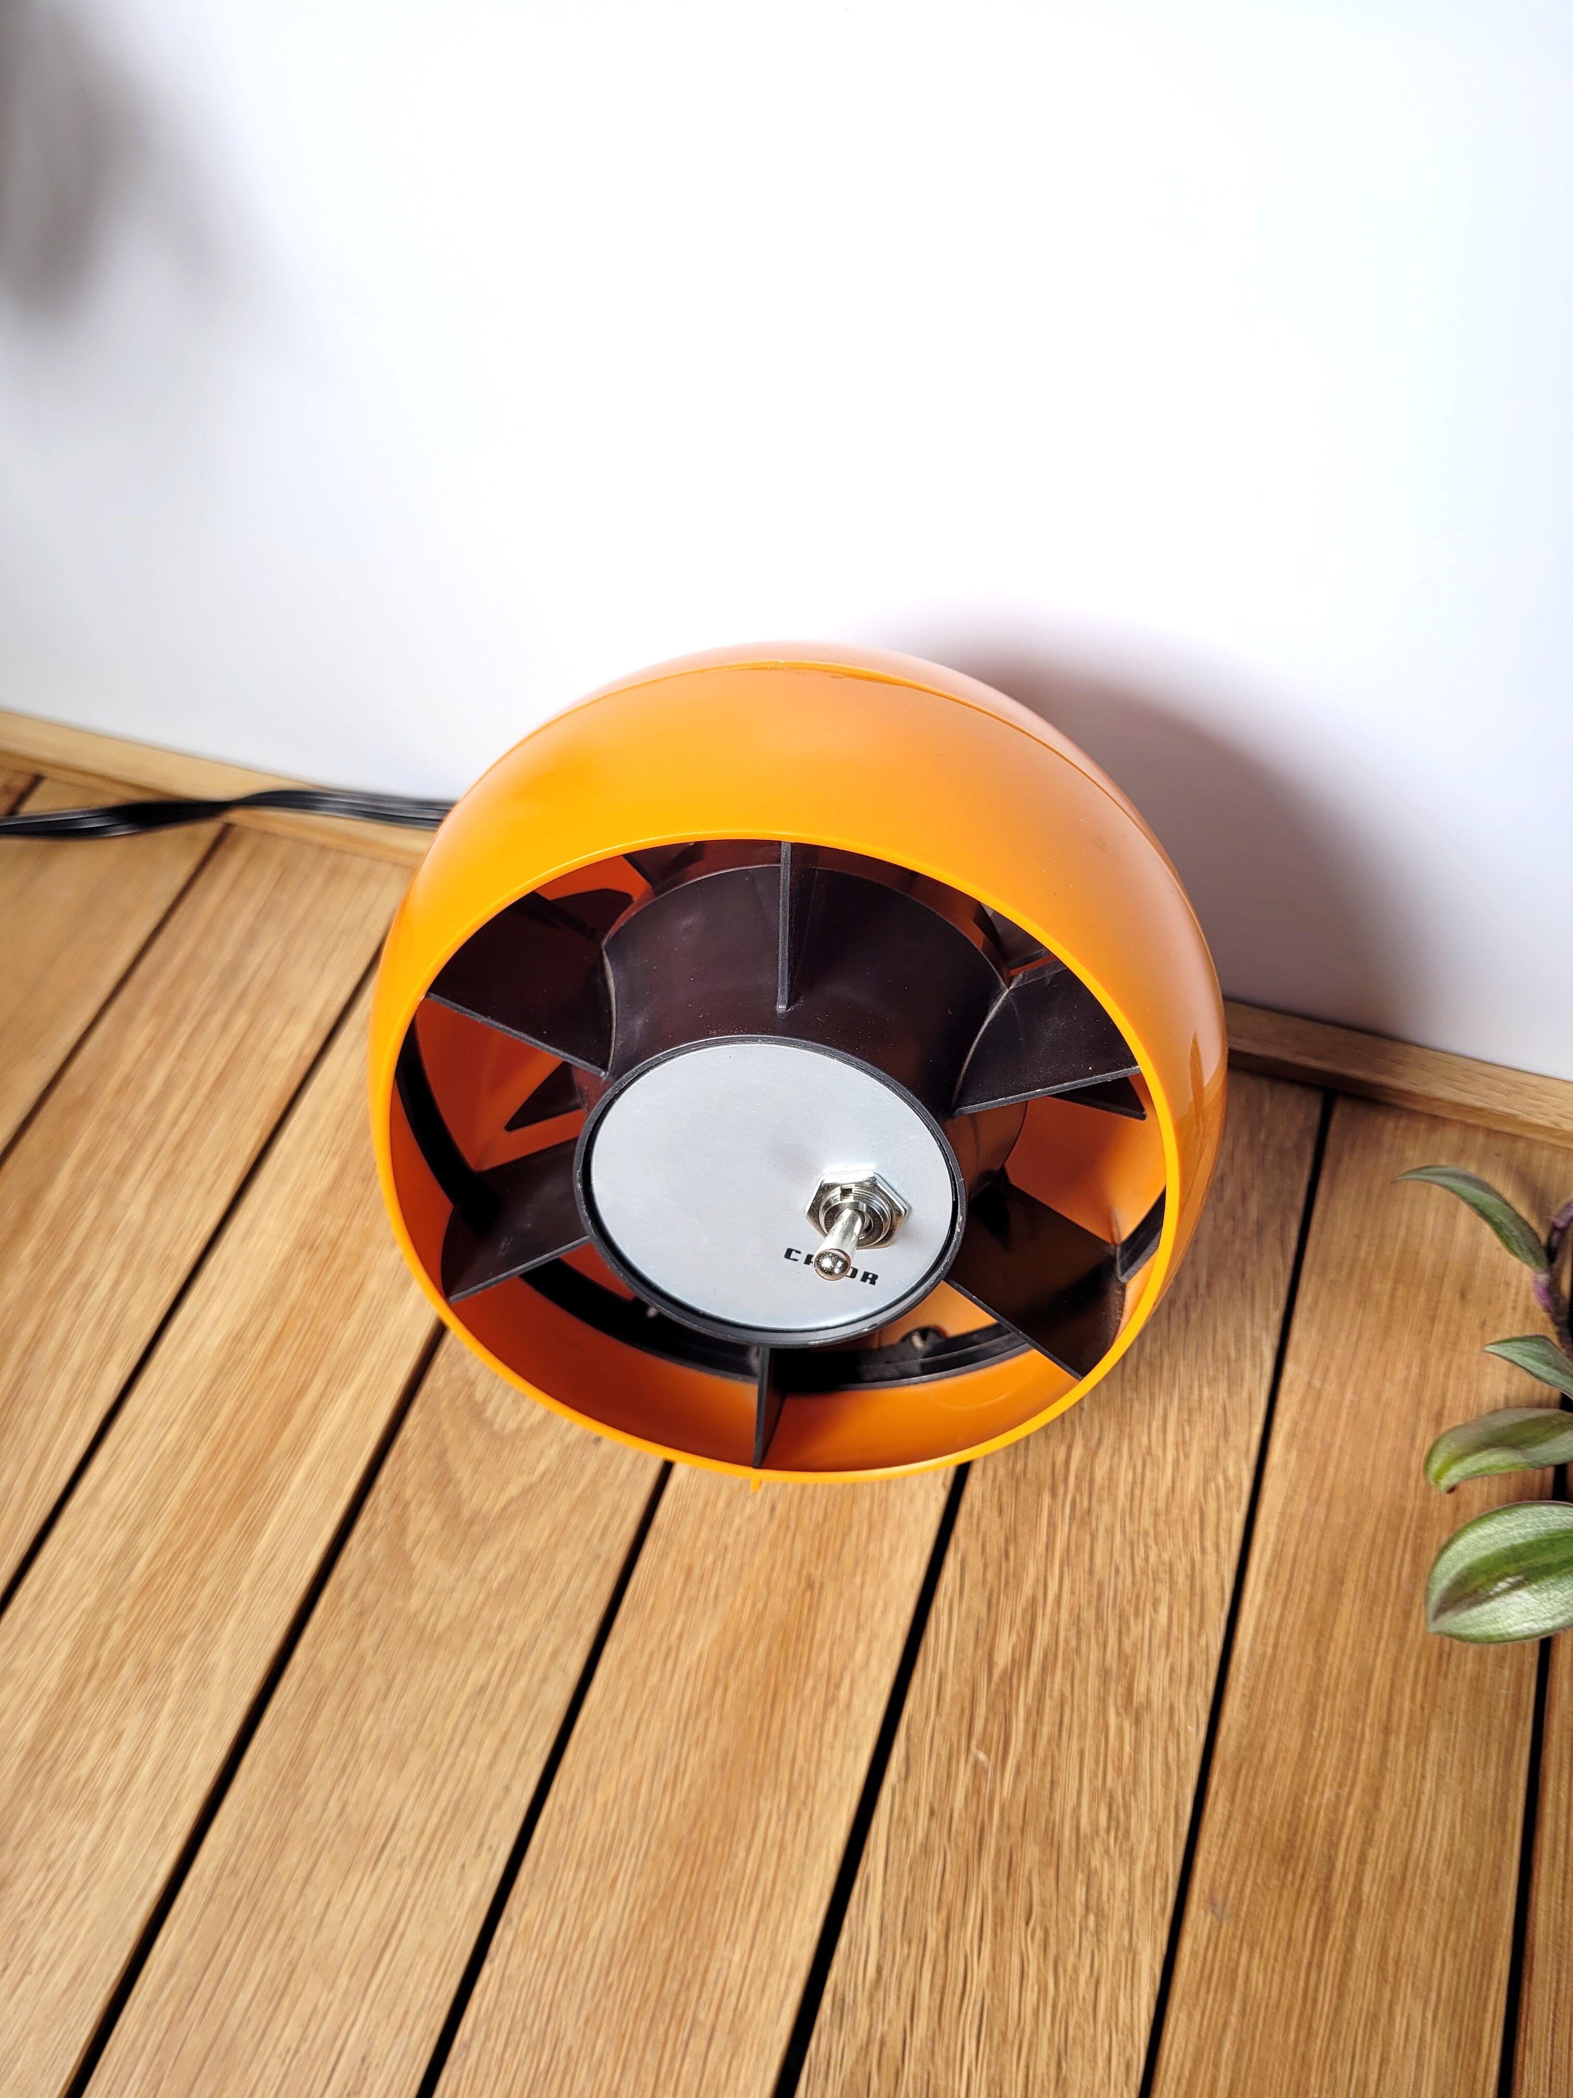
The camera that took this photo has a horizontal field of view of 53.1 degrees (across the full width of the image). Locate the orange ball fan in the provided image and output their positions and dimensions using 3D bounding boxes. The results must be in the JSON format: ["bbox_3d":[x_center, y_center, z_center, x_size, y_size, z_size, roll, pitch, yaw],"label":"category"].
[{"bbox_3d":[0.003,-0.002,0.318,0.162,0.165,0.144,4,45,6],"label":"orange ball fan"}]

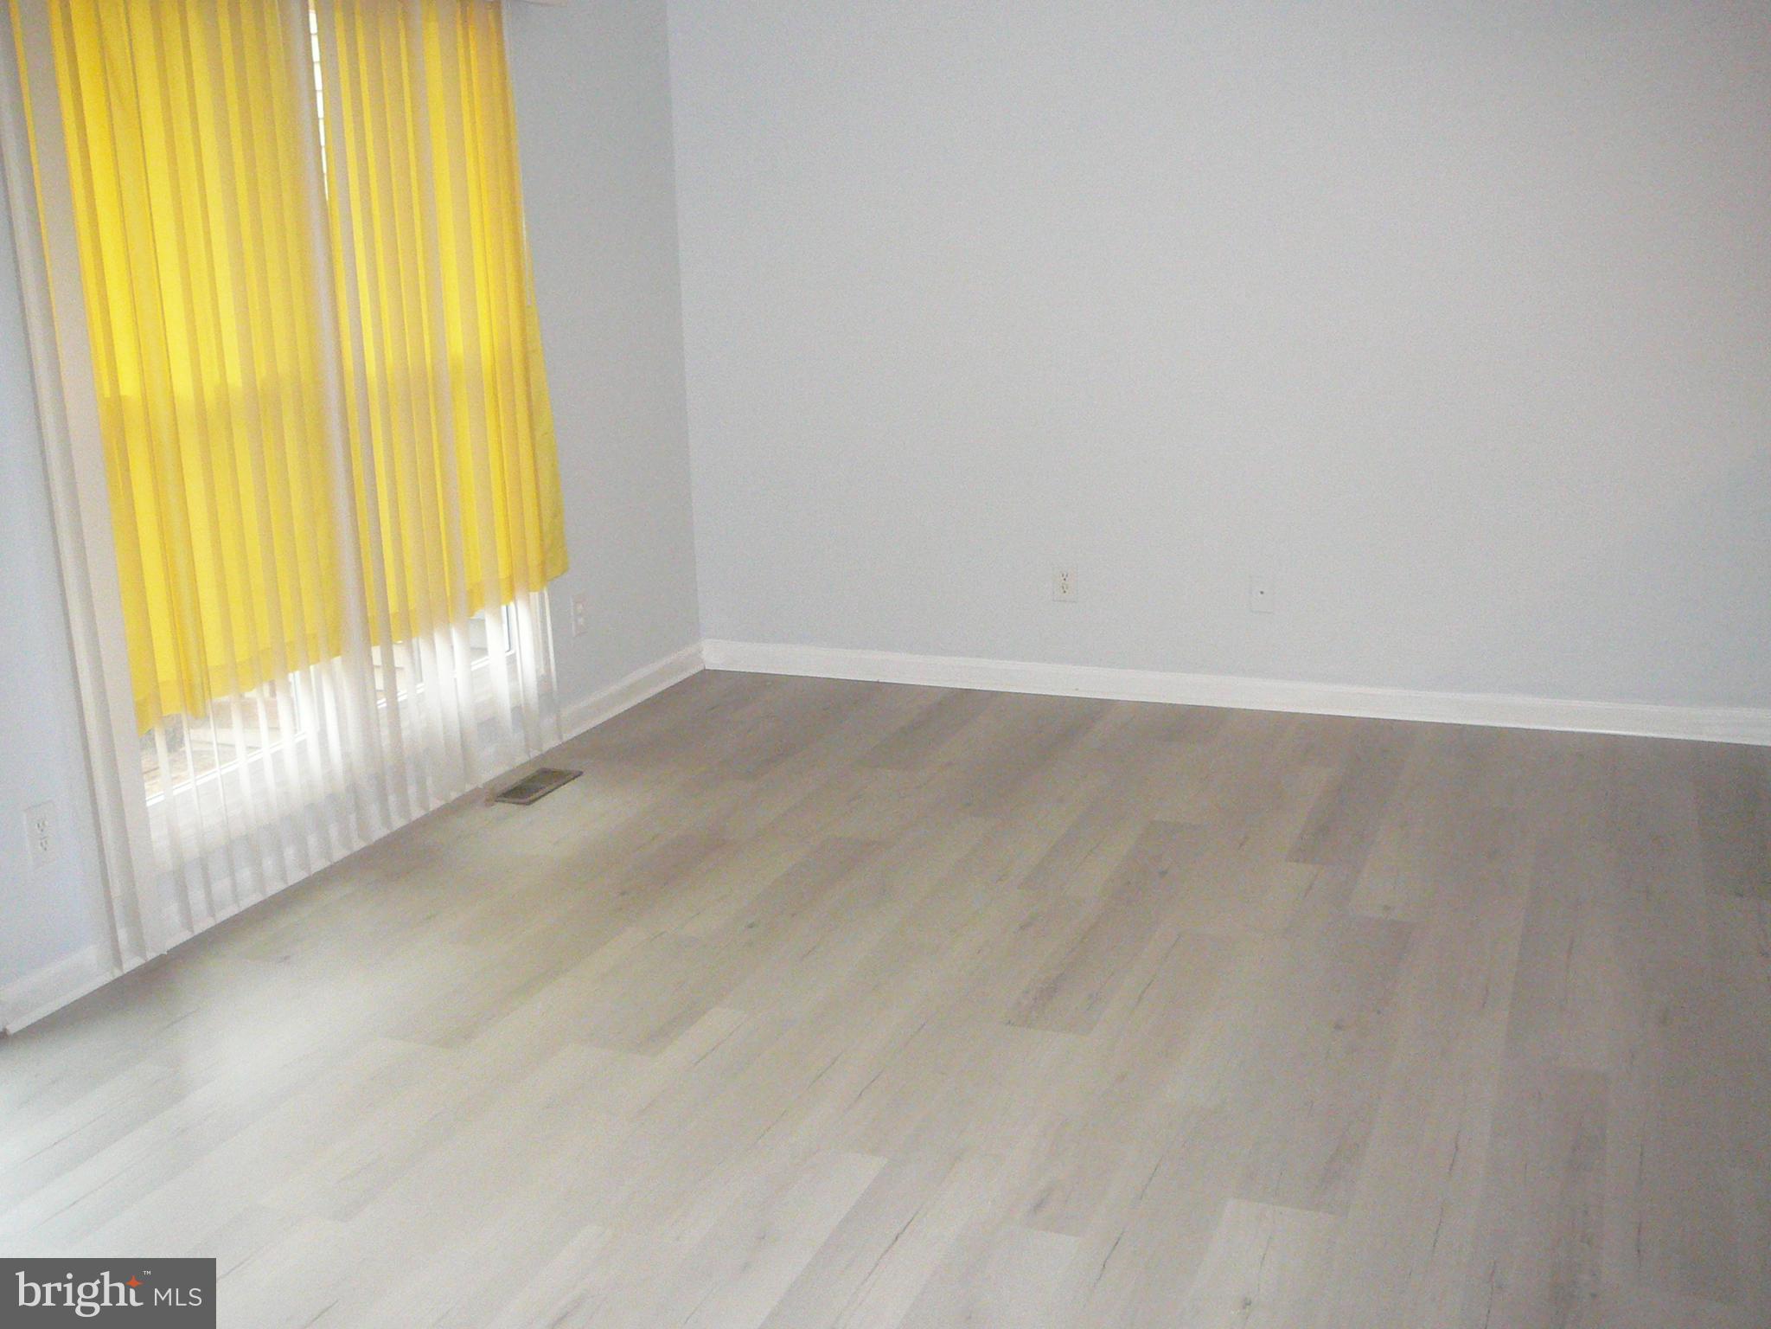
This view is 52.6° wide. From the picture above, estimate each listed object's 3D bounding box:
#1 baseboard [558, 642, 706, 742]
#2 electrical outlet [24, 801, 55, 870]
[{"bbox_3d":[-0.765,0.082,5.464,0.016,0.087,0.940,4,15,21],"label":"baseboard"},{"bbox_3d":[-1.580,0.323,3.360,0.010,0.114,0.070,4,15,21],"label":"electrical outlet"}]

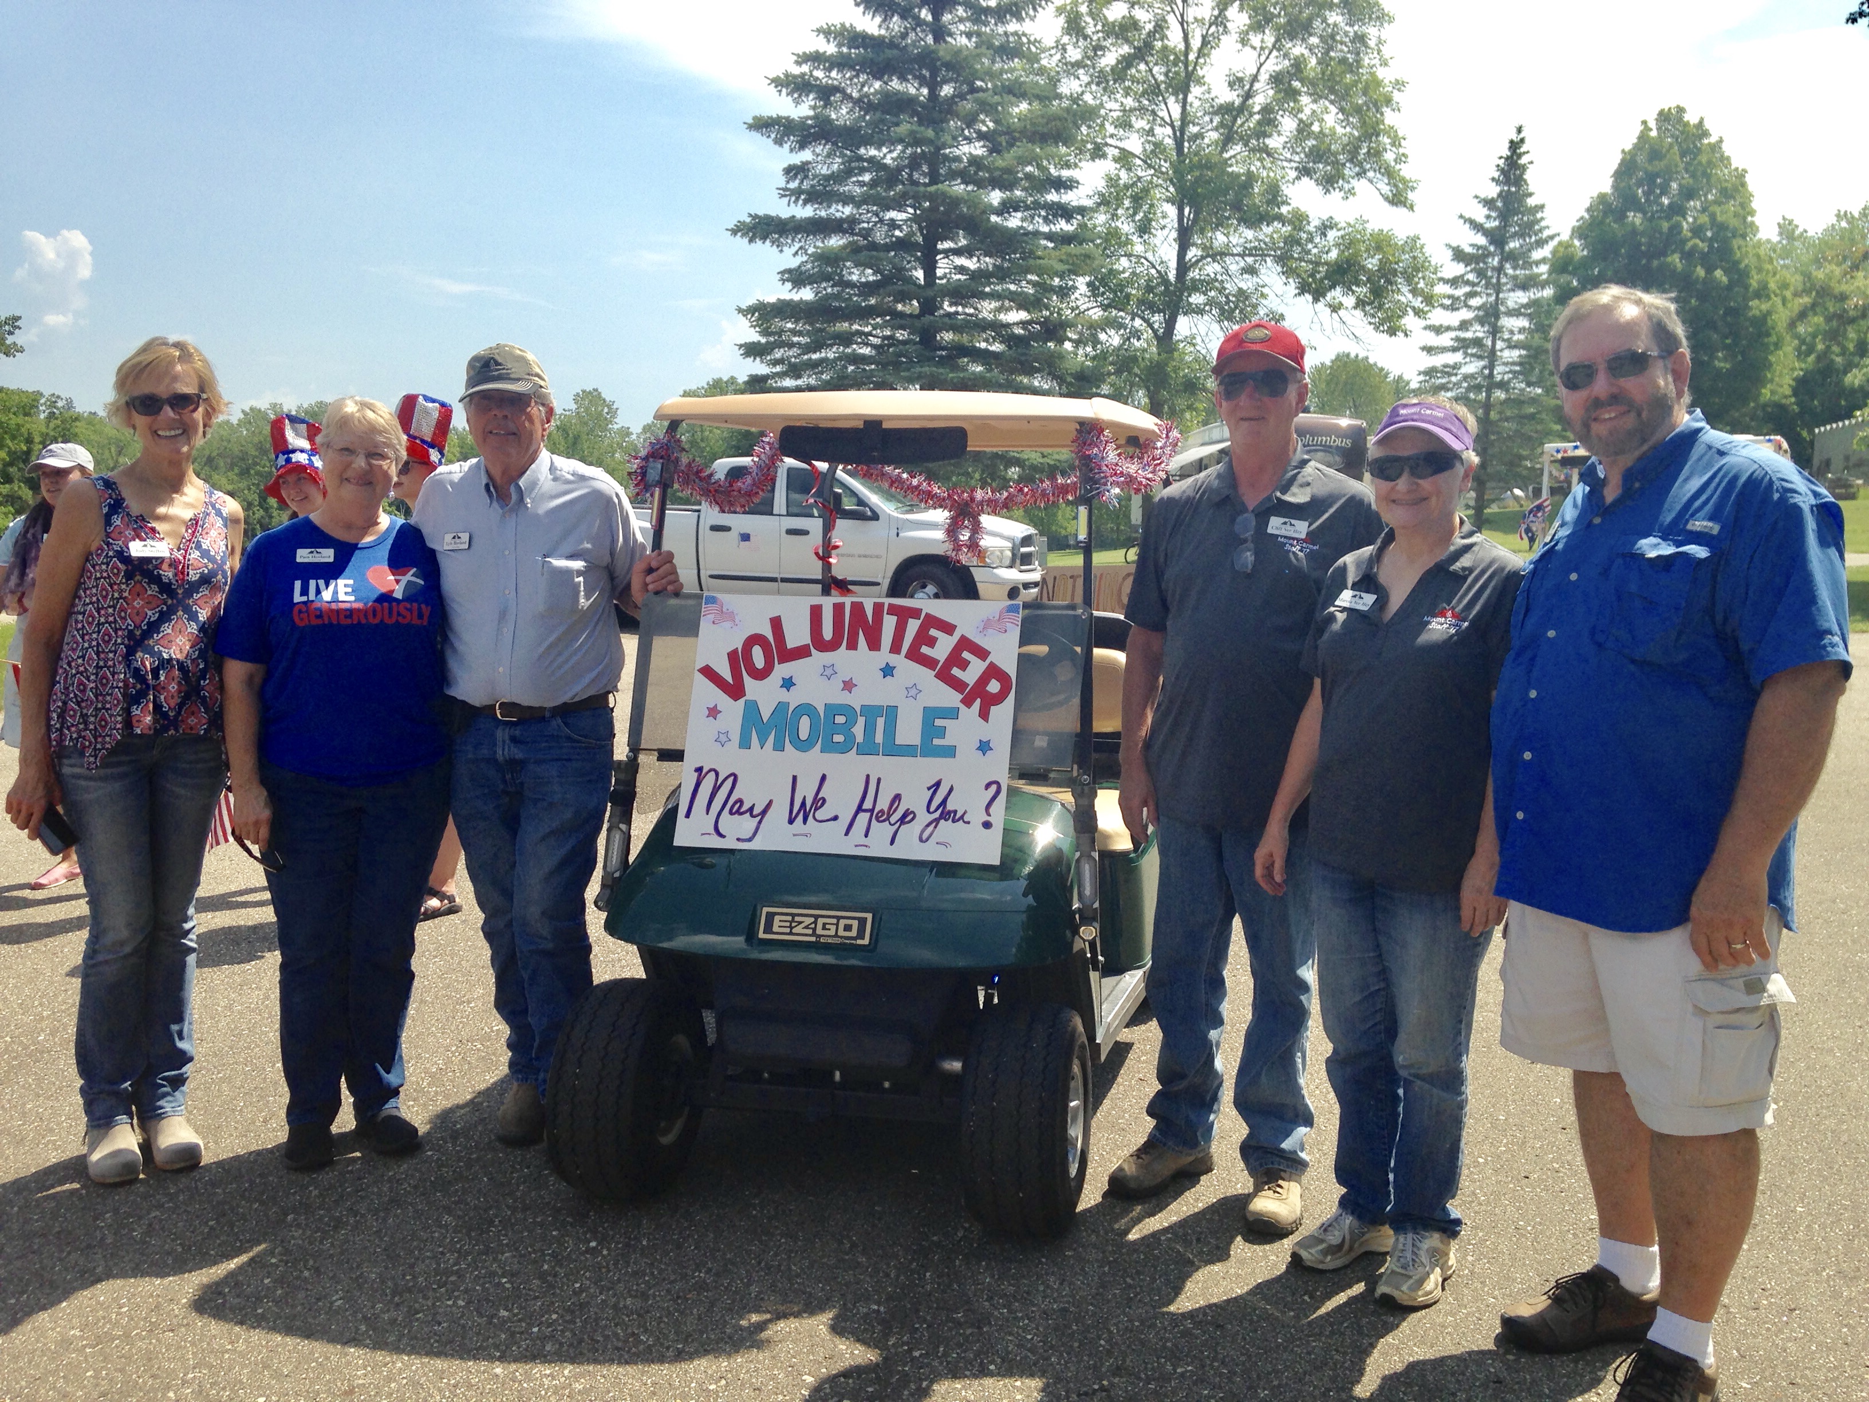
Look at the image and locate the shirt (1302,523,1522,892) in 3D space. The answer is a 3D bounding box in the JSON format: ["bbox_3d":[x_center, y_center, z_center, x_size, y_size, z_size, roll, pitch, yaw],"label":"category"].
[{"bbox_3d":[0.878,0.007,3.260,0.430,0.650,0.280,5,7,31],"label":"shirt"}]

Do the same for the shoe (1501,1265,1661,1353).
[{"bbox_3d":[1.178,1.078,3.208,0.305,0.120,0.115,-1,7,-17],"label":"shoe"}]

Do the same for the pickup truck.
[{"bbox_3d":[-1.633,-1.996,21.372,5.900,1.950,2.040,4,7,19],"label":"pickup truck"}]

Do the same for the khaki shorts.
[{"bbox_3d":[1.171,0.424,2.930,0.370,0.490,0.430,-1,7,-27],"label":"khaki shorts"}]

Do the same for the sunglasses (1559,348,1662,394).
[{"bbox_3d":[1.087,-0.527,2.800,0.148,0.046,0.150,-1,9,45],"label":"sunglasses"}]

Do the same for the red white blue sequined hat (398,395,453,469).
[{"bbox_3d":[-1.708,-0.887,5.930,0.230,0.270,0.260,20,8,43],"label":"red white blue sequined hat"}]

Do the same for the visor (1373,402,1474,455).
[{"bbox_3d":[0.861,-0.482,3.140,0.168,0.090,0.235,5,7,25],"label":"visor"}]

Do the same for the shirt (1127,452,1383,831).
[{"bbox_3d":[0.651,-0.123,3.620,0.550,0.760,0.310,4,6,18],"label":"shirt"}]

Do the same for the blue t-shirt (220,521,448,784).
[{"bbox_3d":[-1.275,-0.107,3.800,0.530,0.600,0.320,0,7,-14],"label":"blue t-shirt"}]

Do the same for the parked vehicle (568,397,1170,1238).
[{"bbox_3d":[-0.041,0.093,4.427,1.190,1.740,2.380,2,6,12],"label":"parked vehicle"}]

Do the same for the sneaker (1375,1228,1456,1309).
[{"bbox_3d":[0.928,1.036,3.401,0.105,0.120,0.280,4,7,24],"label":"sneaker"}]

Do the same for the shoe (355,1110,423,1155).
[{"bbox_3d":[-1.227,0.919,4.005,0.095,0.110,0.255,-3,8,-34],"label":"shoe"}]

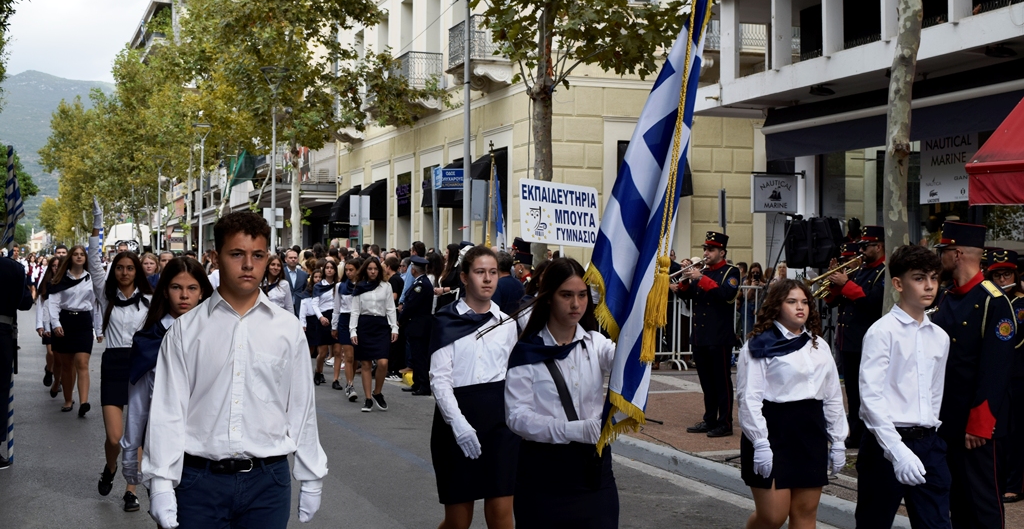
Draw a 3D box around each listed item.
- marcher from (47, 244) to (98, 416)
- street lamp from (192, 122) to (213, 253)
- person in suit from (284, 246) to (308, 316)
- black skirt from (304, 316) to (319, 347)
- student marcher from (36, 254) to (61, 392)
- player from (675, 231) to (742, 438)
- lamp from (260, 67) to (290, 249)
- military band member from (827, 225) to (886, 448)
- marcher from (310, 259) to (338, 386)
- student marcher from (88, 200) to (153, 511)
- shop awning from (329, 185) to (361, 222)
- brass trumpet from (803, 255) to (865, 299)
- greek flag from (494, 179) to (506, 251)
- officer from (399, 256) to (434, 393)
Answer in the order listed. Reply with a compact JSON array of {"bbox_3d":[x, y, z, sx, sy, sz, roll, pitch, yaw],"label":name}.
[{"bbox_3d":[-4.434,0.661,13.200,0.500,1.700,0.500,0,0,-19],"label":"marcher"},{"bbox_3d":[-9.934,-1.520,42.000,0.660,6.000,0.660,1,-1,-21],"label":"street lamp"},{"bbox_3d":[-2.919,0.682,17.600,0.520,1.790,0.380,0,0,-12],"label":"person in suit"},{"bbox_3d":[-2.542,0.876,17.100,0.340,0.420,0.260,1,-1,-21],"label":"black skirt"},{"bbox_3d":[-5.501,0.714,15.700,0.470,1.650,0.420,1,-1,-21],"label":"student marcher"},{"bbox_3d":[1.787,0.632,11.900,0.480,1.860,0.520,1,-1,-23],"label":"player"},{"bbox_3d":[-5.173,-1.425,28.500,0.660,5.800,0.660,0,0,-21],"label":"lamp"},{"bbox_3d":[2.880,0.592,10.750,0.580,1.820,0.520,0,0,-21],"label":"military band member"},{"bbox_3d":[-2.423,0.760,17.000,0.470,1.620,0.450,0,0,-19],"label":"marcher"},{"bbox_3d":[-2.530,0.588,8.500,0.500,2.000,0.550,0,0,-16],"label":"student marcher"},{"bbox_3d":[-3.945,-1.445,31.000,0.620,0.880,1.100,0,0,-21],"label":"shop awning"},{"bbox_3d":[2.633,0.098,10.650,0.520,0.180,0.130,-25,3,-9],"label":"brass trumpet"},{"bbox_3d":[-0.130,-0.589,15.400,0.200,1.150,0.200,1,-1,-21],"label":"greek flag"},{"bbox_3d":[-1.187,0.751,16.100,0.360,1.720,0.500,0,-1,6],"label":"officer"}]

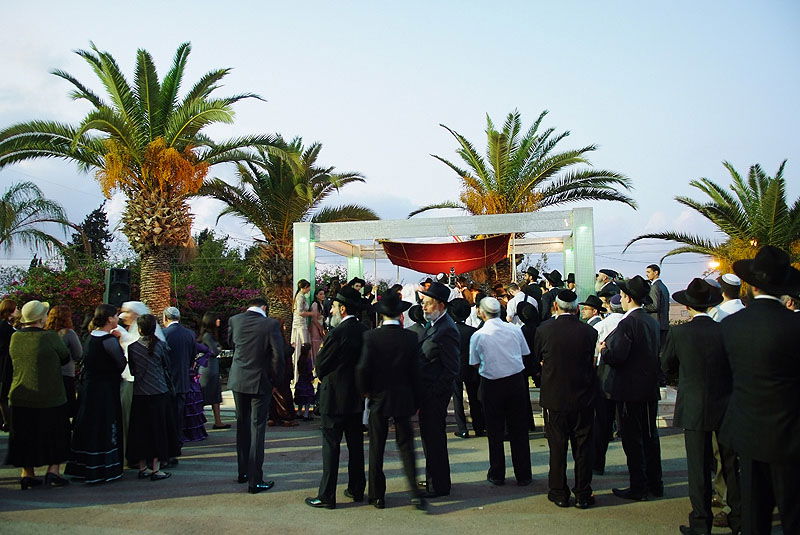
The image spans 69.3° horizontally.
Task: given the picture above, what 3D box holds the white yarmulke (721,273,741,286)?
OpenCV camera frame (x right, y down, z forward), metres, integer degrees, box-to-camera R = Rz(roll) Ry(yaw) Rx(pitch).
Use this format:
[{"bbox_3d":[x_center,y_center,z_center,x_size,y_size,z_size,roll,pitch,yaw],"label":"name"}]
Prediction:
[{"bbox_3d":[2.572,0.097,4.500,0.160,0.070,0.170,2,21,-24],"label":"white yarmulke"}]

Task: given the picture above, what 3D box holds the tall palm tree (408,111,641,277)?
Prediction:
[{"bbox_3d":[2.940,-0.684,13.881,5.300,6.200,5.300,-1,-4,0],"label":"tall palm tree"}]

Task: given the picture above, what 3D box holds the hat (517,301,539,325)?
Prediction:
[{"bbox_3d":[1.565,0.552,7.100,0.290,0.150,0.330,3,15,-37],"label":"hat"}]

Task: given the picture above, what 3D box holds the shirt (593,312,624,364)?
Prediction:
[{"bbox_3d":[2.137,0.709,5.682,0.520,0.580,0.300,1,-4,-19],"label":"shirt"}]

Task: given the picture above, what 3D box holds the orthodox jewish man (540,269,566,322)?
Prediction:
[{"bbox_3d":[2.402,0.925,8.917,0.400,1.750,0.500,-6,-8,45],"label":"orthodox jewish man"}]

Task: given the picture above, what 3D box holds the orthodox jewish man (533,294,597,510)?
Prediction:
[{"bbox_3d":[1.337,1.048,4.768,0.520,1.720,0.360,0,-6,-12],"label":"orthodox jewish man"}]

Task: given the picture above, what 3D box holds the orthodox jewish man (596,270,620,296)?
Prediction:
[{"bbox_3d":[3.027,0.903,8.354,0.400,1.750,0.550,-3,-5,28],"label":"orthodox jewish man"}]

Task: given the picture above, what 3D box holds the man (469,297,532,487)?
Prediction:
[{"bbox_3d":[0.938,1.135,5.342,0.580,1.710,0.370,0,-4,-12],"label":"man"}]

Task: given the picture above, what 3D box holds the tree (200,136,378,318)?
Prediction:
[{"bbox_3d":[-2.103,0.023,10.760,3.500,5.000,3.500,-1,-5,0],"label":"tree"}]

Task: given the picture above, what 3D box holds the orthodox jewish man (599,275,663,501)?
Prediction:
[{"bbox_3d":[1.922,1.009,4.920,0.520,1.810,0.420,4,-7,-43],"label":"orthodox jewish man"}]

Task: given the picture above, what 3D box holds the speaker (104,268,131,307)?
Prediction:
[{"bbox_3d":[-4.787,0.347,9.800,0.370,0.650,0.380,-6,-7,42],"label":"speaker"}]

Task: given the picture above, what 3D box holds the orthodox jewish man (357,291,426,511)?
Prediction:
[{"bbox_3d":[-0.071,1.074,4.806,0.570,1.780,0.440,0,-4,-3],"label":"orthodox jewish man"}]

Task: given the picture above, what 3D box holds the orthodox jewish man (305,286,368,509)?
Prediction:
[{"bbox_3d":[-0.515,1.072,4.847,0.450,1.800,0.540,-3,-5,31],"label":"orthodox jewish man"}]

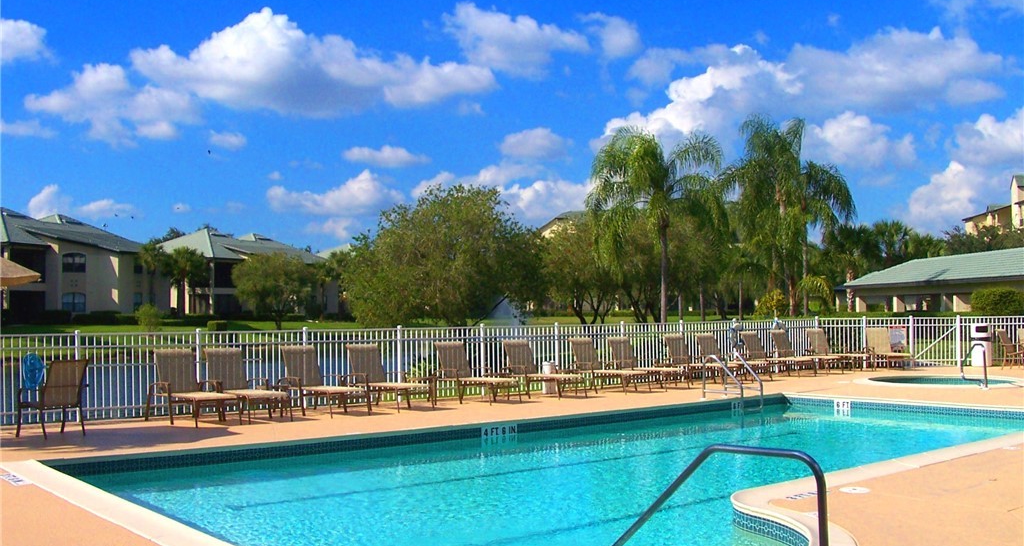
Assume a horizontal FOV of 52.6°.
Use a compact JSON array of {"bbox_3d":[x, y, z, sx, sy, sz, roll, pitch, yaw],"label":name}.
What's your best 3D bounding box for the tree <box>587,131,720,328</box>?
[{"bbox_3d":[7.457,-2.113,54.103,7.197,11.144,6.900,0,-2,0],"label":"tree"}]

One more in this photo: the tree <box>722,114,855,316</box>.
[{"bbox_3d":[14.920,-2.545,56.117,7.031,12.051,6.800,0,-2,0],"label":"tree"}]

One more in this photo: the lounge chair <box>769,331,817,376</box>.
[{"bbox_3d":[7.113,1.970,25.596,0.700,1.030,1.800,1,-2,-38],"label":"lounge chair"}]

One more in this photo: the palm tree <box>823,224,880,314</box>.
[{"bbox_3d":[20.248,0.260,62.023,3.353,6.584,3.234,0,-2,0],"label":"palm tree"}]

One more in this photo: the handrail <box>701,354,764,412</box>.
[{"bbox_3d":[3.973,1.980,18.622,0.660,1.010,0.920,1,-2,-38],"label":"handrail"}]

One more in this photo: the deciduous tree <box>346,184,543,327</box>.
[{"bbox_3d":[-2.287,0.056,35.019,6.524,6.121,6.300,0,-2,0],"label":"deciduous tree"}]

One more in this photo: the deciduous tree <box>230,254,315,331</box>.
[{"bbox_3d":[-16.123,1.300,70.000,5.611,5.515,5.300,0,-2,0],"label":"deciduous tree"}]

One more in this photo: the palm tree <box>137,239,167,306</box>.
[{"bbox_3d":[-28.472,0.695,82.031,2.613,6.709,2.613,0,-2,0],"label":"palm tree"}]

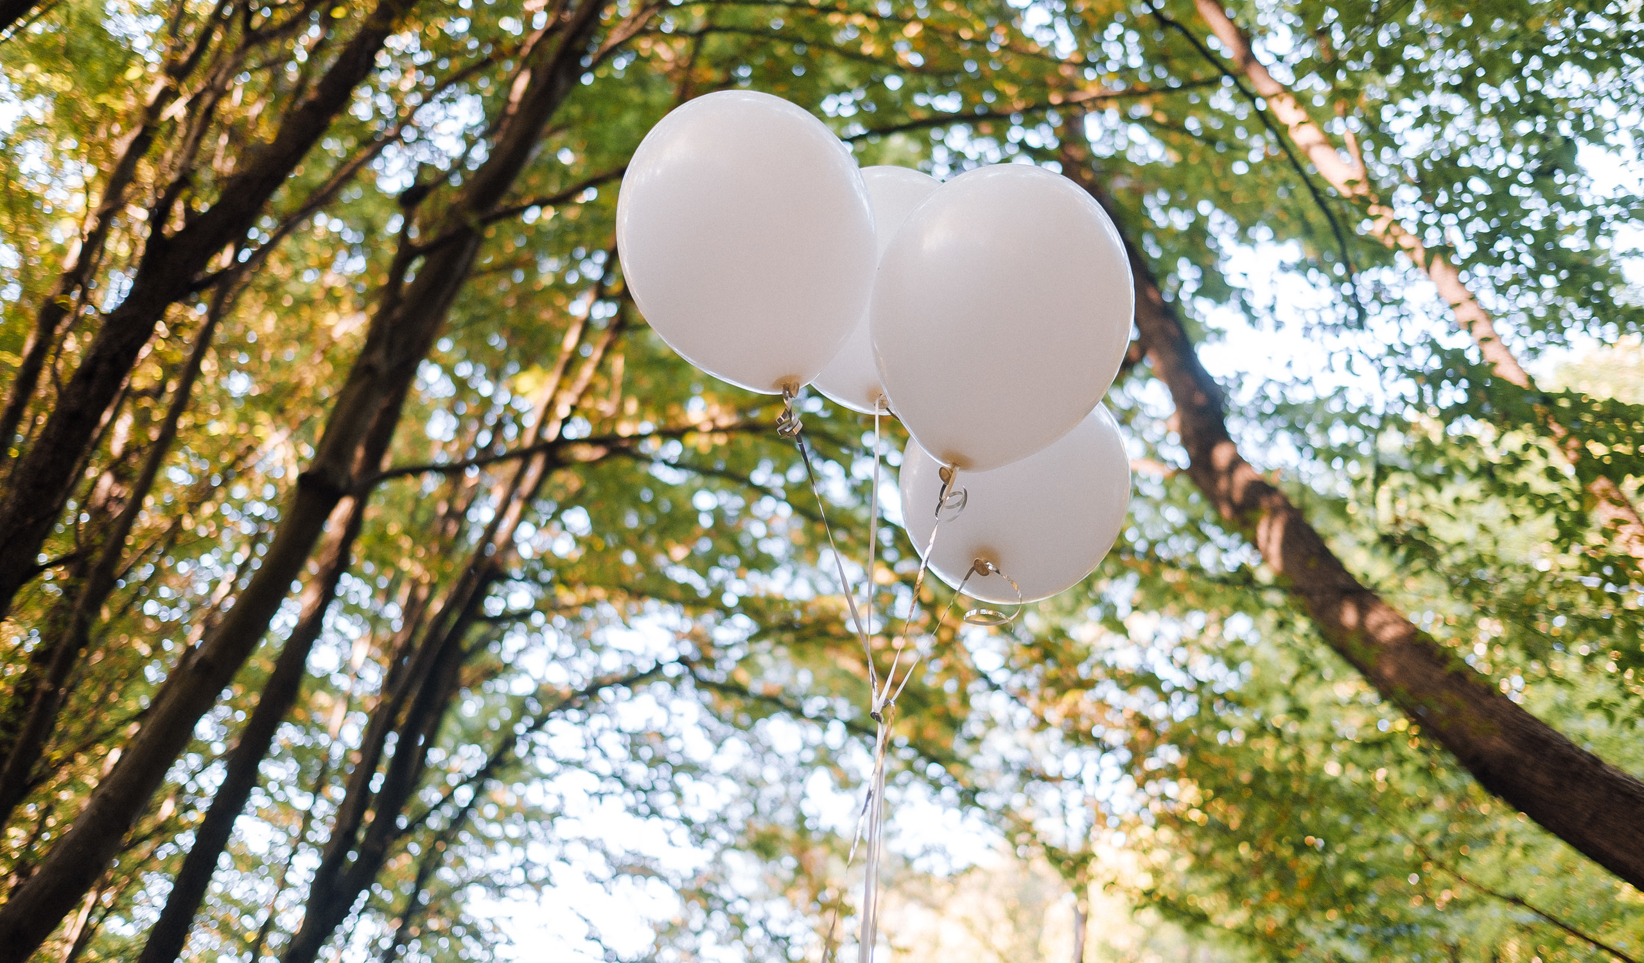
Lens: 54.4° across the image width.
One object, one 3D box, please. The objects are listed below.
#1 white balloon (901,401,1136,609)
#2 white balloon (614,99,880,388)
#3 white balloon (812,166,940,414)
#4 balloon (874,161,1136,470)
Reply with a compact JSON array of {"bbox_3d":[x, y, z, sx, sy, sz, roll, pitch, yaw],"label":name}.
[{"bbox_3d":[0.233,0.011,1.969,0.283,0.353,0.283,21,-52,6],"label":"white balloon"},{"bbox_3d":[-0.075,-0.250,1.741,0.280,0.350,0.280,-16,-13,0],"label":"white balloon"},{"bbox_3d":[0.078,-0.228,1.994,0.280,0.349,0.280,3,-35,2],"label":"white balloon"},{"bbox_3d":[0.188,-0.165,1.710,0.281,0.351,0.281,17,-9,4],"label":"balloon"}]

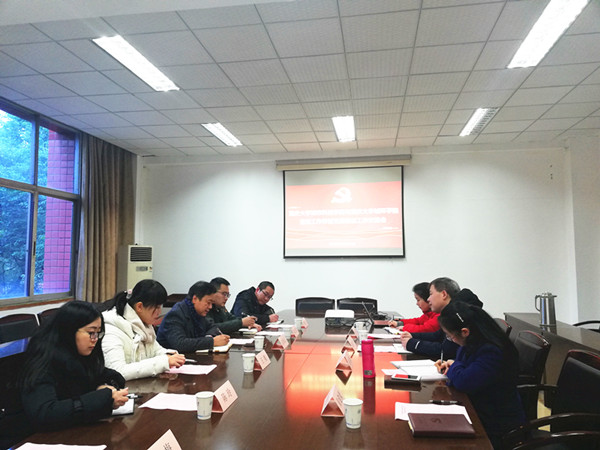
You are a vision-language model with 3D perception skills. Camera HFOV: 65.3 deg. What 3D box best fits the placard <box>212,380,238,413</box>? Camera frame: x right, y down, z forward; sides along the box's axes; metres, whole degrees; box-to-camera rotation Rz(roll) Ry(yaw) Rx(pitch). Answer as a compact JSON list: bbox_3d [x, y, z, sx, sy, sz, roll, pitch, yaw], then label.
[{"bbox_3d":[-0.337,0.749,2.042,0.081,0.068,0.215,-1,-5,9],"label":"placard"}]

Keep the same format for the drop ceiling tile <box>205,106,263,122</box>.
[{"bbox_3d":[-0.807,-1.383,5.847,0.600,0.020,0.600,-1,-4,9],"label":"drop ceiling tile"}]

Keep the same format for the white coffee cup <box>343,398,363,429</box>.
[{"bbox_3d":[0.189,0.689,1.708,0.073,0.092,0.073,0,-4,0],"label":"white coffee cup"}]

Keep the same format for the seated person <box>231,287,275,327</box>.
[{"bbox_3d":[-0.544,1.218,5.106,0.680,1.160,0.520,-3,-5,33],"label":"seated person"}]

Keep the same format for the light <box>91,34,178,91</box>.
[{"bbox_3d":[-1.487,-1.512,4.416,0.300,0.080,1.200,-1,-4,9],"label":"light"}]

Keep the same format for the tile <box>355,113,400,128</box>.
[{"bbox_3d":[1.041,-1.380,6.208,0.600,0.020,0.600,-1,-5,9],"label":"tile"}]

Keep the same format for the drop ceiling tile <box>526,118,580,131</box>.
[{"bbox_3d":[3.477,-1.381,6.441,0.600,0.020,0.600,-1,-4,9],"label":"drop ceiling tile"}]

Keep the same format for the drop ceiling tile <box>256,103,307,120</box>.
[{"bbox_3d":[-0.240,-1.413,5.831,0.600,0.020,0.600,-1,-5,9],"label":"drop ceiling tile"}]

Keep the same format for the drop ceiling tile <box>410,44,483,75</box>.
[{"bbox_3d":[1.328,-1.534,4.312,0.600,0.020,0.600,-1,-4,9],"label":"drop ceiling tile"}]

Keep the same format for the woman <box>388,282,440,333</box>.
[{"bbox_3d":[1.086,1.101,4.100,0.630,1.200,0.470,-1,-5,9],"label":"woman"}]

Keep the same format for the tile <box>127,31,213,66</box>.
[{"bbox_3d":[-1.100,-1.520,4.043,0.600,0.020,0.600,-1,-4,9],"label":"tile"}]

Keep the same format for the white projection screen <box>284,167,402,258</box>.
[{"bbox_3d":[0.702,-0.191,7.658,1.980,1.500,0.040,-1,-4,9],"label":"white projection screen"}]

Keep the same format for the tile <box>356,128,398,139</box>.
[{"bbox_3d":[1.131,-1.340,6.817,0.600,0.020,0.600,-1,-4,9],"label":"tile"}]

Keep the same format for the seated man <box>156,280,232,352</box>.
[{"bbox_3d":[-0.794,1.058,3.398,0.720,1.220,0.530,-2,-5,16],"label":"seated man"}]

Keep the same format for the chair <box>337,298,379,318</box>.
[{"bbox_3d":[0.738,1.439,6.093,0.570,0.920,0.580,-1,-5,9],"label":"chair"}]

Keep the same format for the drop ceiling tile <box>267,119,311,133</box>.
[{"bbox_3d":[-0.139,-1.366,6.402,0.600,0.020,0.600,-1,-4,9],"label":"drop ceiling tile"}]

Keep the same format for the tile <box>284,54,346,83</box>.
[{"bbox_3d":[0.160,-1.522,4.538,0.600,0.020,0.600,-1,-5,9],"label":"tile"}]

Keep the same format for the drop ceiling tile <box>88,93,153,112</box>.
[{"bbox_3d":[-2.093,-1.427,5.478,0.600,0.020,0.600,-1,-4,9],"label":"drop ceiling tile"}]

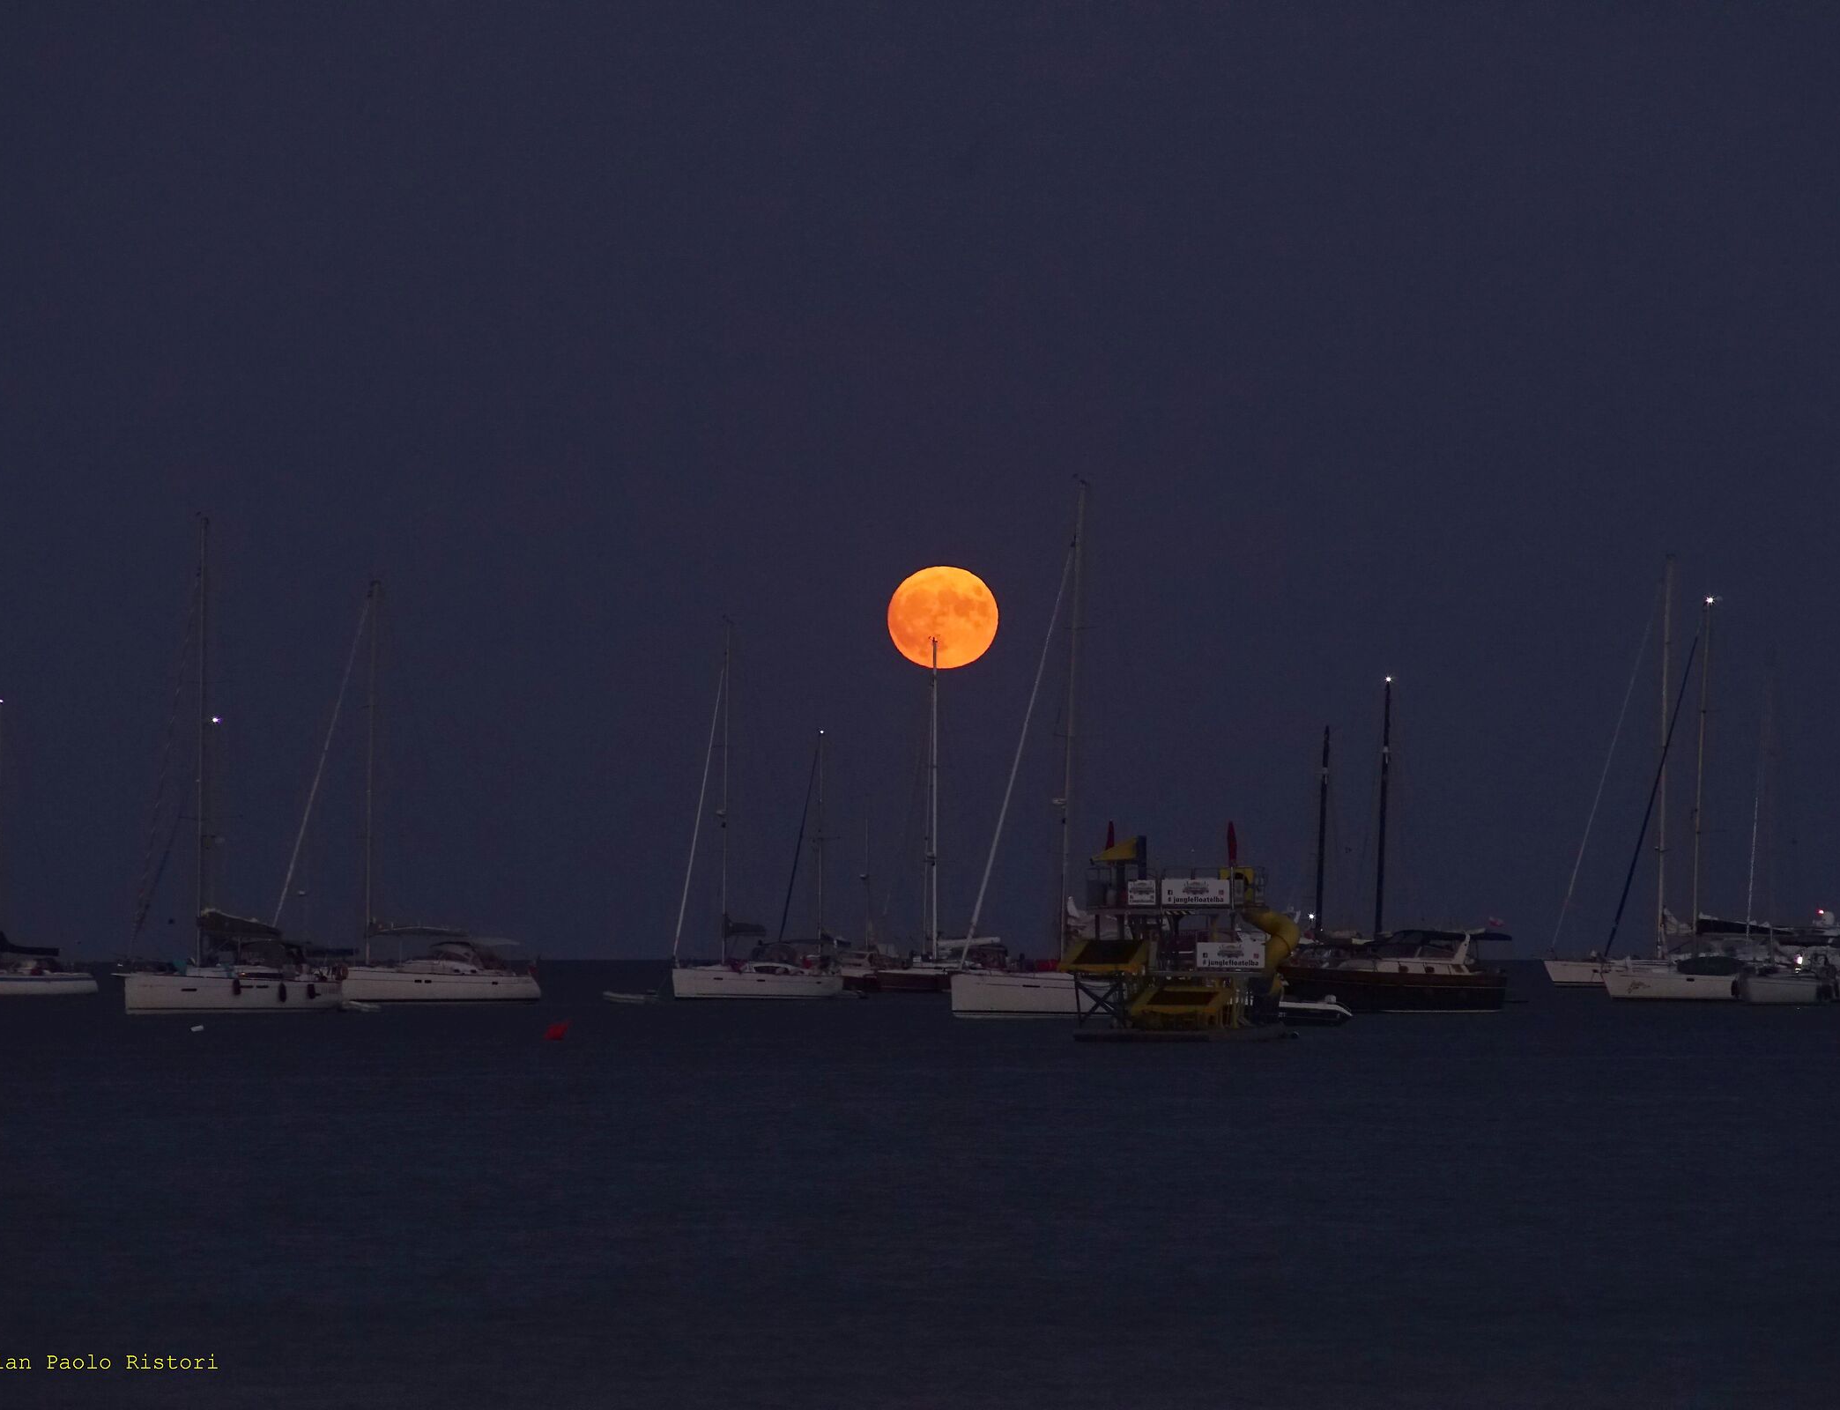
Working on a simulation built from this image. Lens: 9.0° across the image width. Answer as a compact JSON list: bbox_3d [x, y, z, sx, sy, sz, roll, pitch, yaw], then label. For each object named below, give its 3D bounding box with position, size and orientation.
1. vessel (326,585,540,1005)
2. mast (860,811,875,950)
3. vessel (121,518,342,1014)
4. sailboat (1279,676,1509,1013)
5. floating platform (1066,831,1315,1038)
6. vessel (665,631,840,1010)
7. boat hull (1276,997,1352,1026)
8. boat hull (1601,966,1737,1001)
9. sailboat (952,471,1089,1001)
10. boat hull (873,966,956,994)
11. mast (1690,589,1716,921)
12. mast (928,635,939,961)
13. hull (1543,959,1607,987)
[{"bbox_3d":[-24.769,4.176,560.000,14.200,20.000,4.300,1,-1,-28],"label":"vessel"},{"bbox_3d":[-3.247,10.794,717.000,0.700,8.200,0.500,1,-1,-37],"label":"mast"},{"bbox_3d":[-27.379,2.454,456.800,4.200,19.100,13.700,-1,-1,29],"label":"vessel"},{"bbox_3d":[18.395,5.504,463.000,4.000,13.200,12.200,-1,-2,40],"label":"sailboat"},{"bbox_3d":[7.472,6.503,329.000,5.400,5.800,5.200,0,-1,20],"label":"floating platform"},{"bbox_3d":[-8.747,5.258,584.000,4.100,18.800,13.000,-1,-1,33],"label":"vessel"},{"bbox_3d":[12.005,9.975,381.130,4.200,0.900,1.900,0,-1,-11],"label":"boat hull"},{"bbox_3d":[39.840,13.664,576.663,13.400,1.700,4.100,0,-1,-17],"label":"boat hull"},{"bbox_3d":[6.356,1.854,463.561,4.500,21.000,15.000,-1,-2,43],"label":"sailboat"},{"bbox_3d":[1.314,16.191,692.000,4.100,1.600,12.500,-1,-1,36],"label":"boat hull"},{"bbox_3d":[37.997,3.128,570.000,0.300,17.100,0.250,4,-2,-40],"label":"mast"},{"bbox_3d":[0.856,5.530,692.000,0.250,19.200,0.300,-1,-1,36],"label":"mast"},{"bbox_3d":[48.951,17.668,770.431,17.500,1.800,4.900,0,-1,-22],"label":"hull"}]

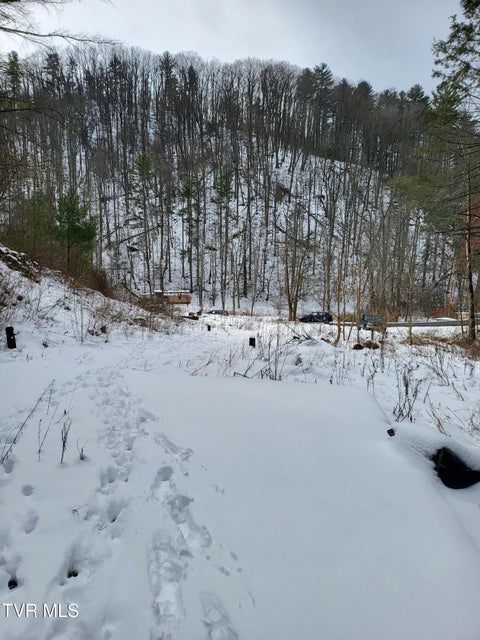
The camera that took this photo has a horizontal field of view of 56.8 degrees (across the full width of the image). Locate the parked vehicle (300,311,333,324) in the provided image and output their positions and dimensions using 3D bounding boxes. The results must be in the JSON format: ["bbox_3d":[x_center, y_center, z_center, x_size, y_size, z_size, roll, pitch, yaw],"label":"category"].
[{"bbox_3d":[10.592,-0.265,62.000,4.400,1.600,1.800,0,1,23],"label":"parked vehicle"}]

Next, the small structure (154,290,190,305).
[{"bbox_3d":[-10.807,-3.550,70.000,5.600,2.150,3.500,0,1,-9],"label":"small structure"}]

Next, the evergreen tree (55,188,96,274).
[{"bbox_3d":[-14.088,-7.579,38.000,3.400,7.100,3.400,0,1,0],"label":"evergreen tree"}]

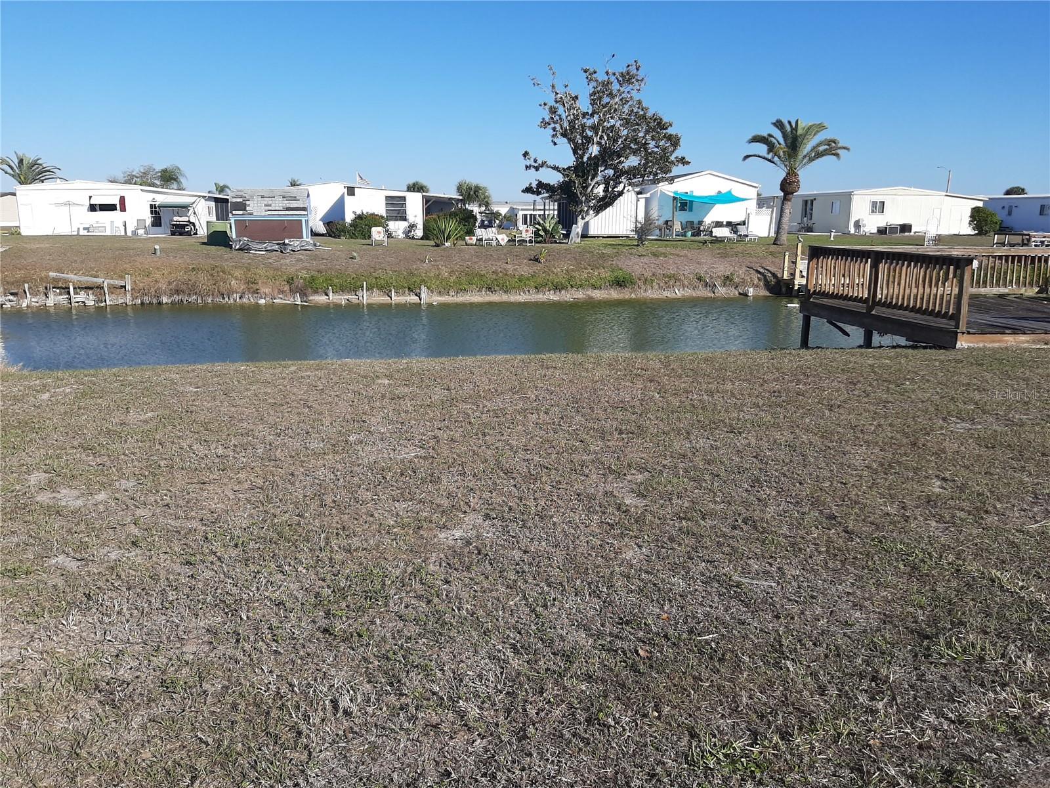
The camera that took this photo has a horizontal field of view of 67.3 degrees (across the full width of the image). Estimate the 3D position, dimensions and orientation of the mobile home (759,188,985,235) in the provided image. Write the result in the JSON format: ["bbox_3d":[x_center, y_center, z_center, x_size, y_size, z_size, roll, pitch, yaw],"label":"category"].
[{"bbox_3d":[25.819,-13.653,58.939,8.810,2.960,15.000,0,13,0],"label":"mobile home"}]

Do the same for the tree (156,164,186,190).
[{"bbox_3d":[-34.083,-18.983,75.671,2.930,5.800,2.930,0,13,0],"label":"tree"}]

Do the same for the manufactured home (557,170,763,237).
[{"bbox_3d":[8.331,-13.036,54.464,12.400,3.970,13.000,0,13,0],"label":"manufactured home"}]

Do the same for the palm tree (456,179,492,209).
[{"bbox_3d":[-3.646,-13.483,56.414,2.530,3.600,2.530,0,13,0],"label":"palm tree"}]

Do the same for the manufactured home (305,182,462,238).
[{"bbox_3d":[-8.911,-11.629,49.914,10.240,3.060,13.500,0,13,0],"label":"manufactured home"}]

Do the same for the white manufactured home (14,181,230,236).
[{"bbox_3d":[-23.420,-12.246,52.080,12.480,3.140,13.000,0,13,0],"label":"white manufactured home"}]

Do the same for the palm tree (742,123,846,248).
[{"bbox_3d":[12.733,-9.808,36.737,5.010,5.650,5.010,0,13,0],"label":"palm tree"}]

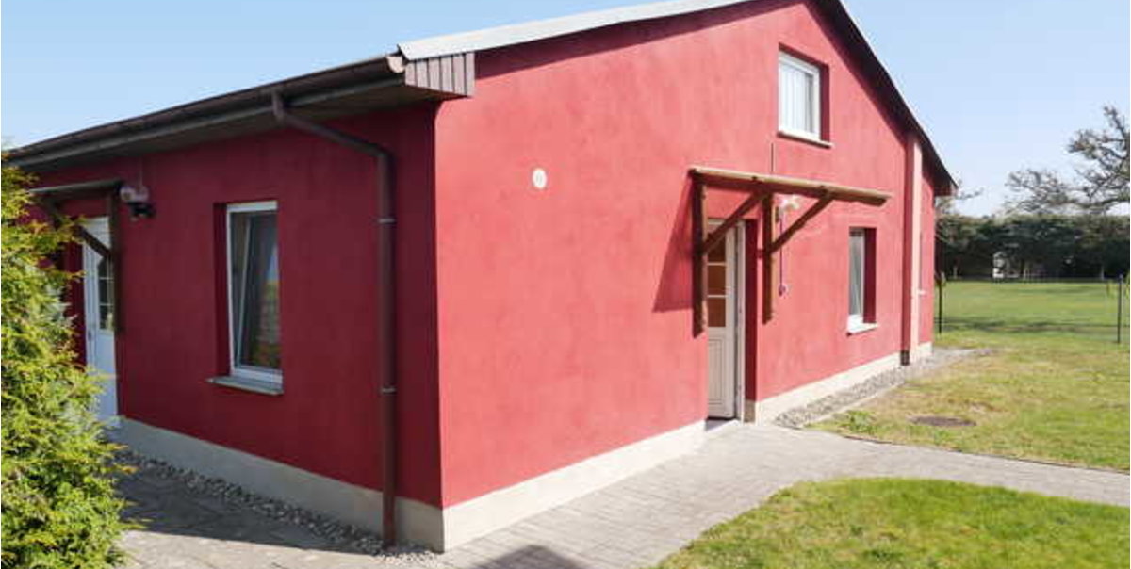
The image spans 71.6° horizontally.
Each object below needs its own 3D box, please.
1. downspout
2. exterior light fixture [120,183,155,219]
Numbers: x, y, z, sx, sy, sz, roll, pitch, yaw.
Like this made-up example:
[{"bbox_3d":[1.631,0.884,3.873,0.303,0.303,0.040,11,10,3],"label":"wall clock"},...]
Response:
[{"bbox_3d":[-1.437,0.234,4.927,0.660,2.860,0.500,1,3,39],"label":"downspout"},{"bbox_3d":[-3.818,-0.736,6.996,0.180,0.280,0.230,1,3,39],"label":"exterior light fixture"}]

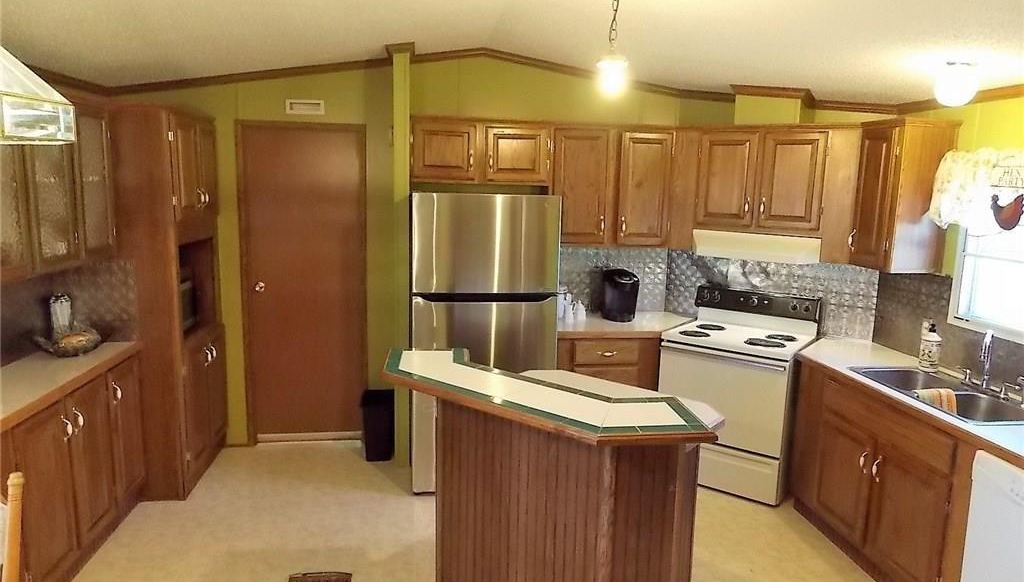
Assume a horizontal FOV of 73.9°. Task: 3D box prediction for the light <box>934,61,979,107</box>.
[{"bbox_3d":[1.986,-0.904,3.049,0.165,0.185,0.165,0,8,-6],"label":"light"}]

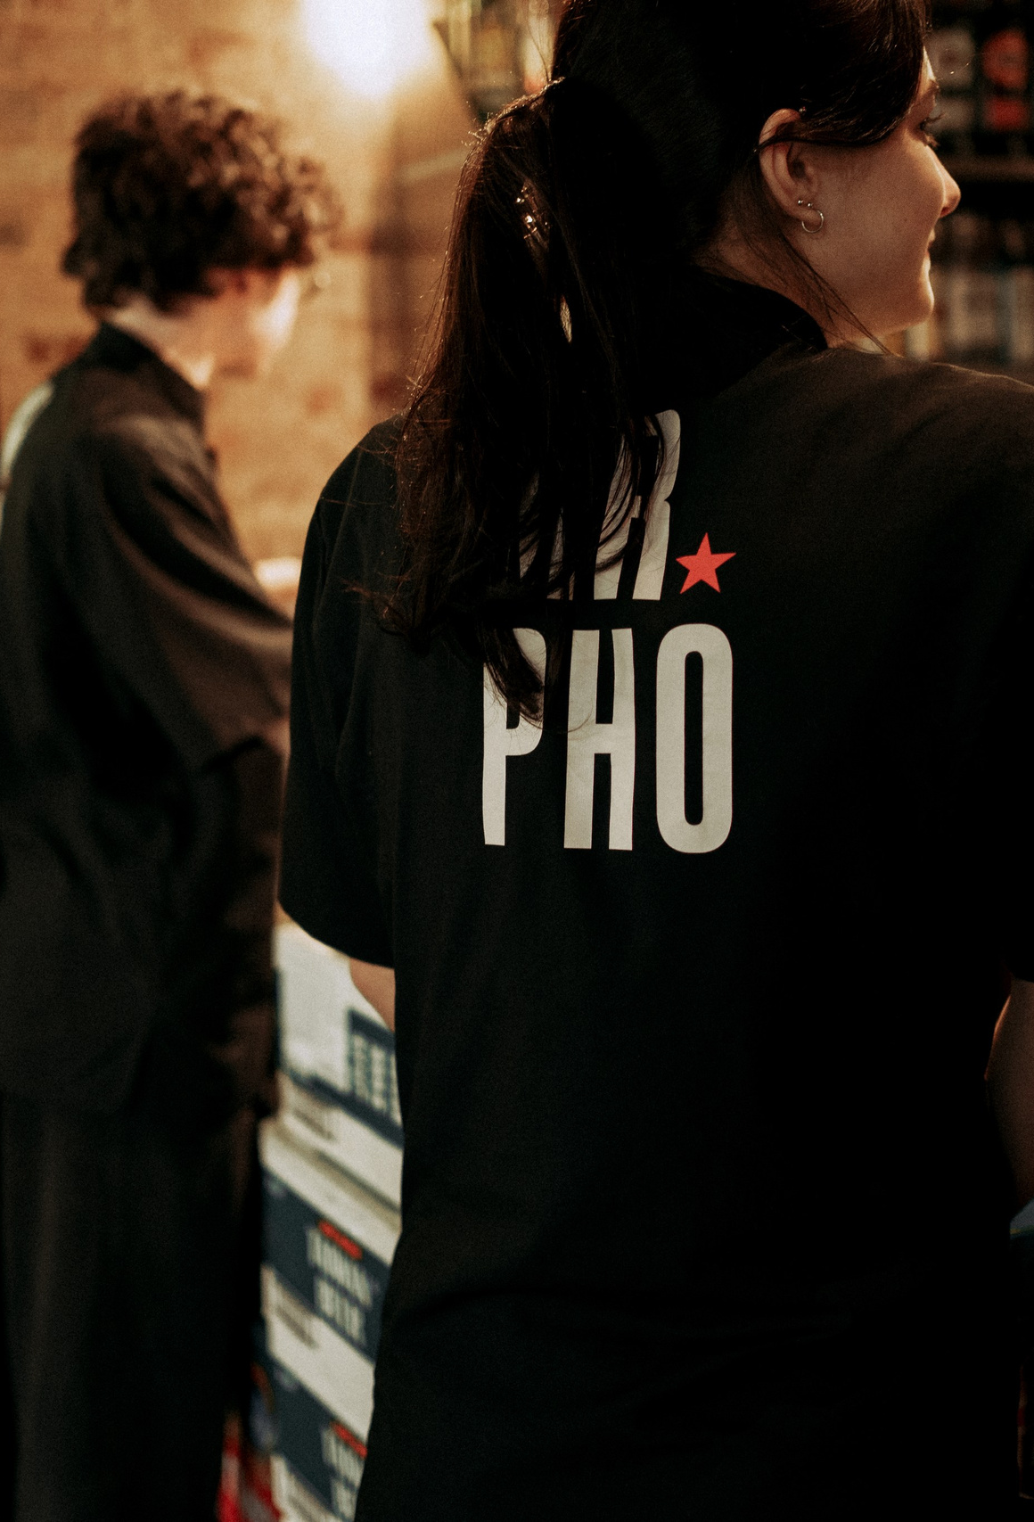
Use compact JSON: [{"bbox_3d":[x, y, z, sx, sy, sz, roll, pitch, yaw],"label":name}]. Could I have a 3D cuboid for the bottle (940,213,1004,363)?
[{"bbox_3d":[0.779,-0.812,3.810,0.092,0.260,0.092,-1,9,0],"label":"bottle"}]

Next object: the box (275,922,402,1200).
[{"bbox_3d":[-0.014,0.241,1.825,0.250,0.177,0.340,-6,11,-29],"label":"box"}]

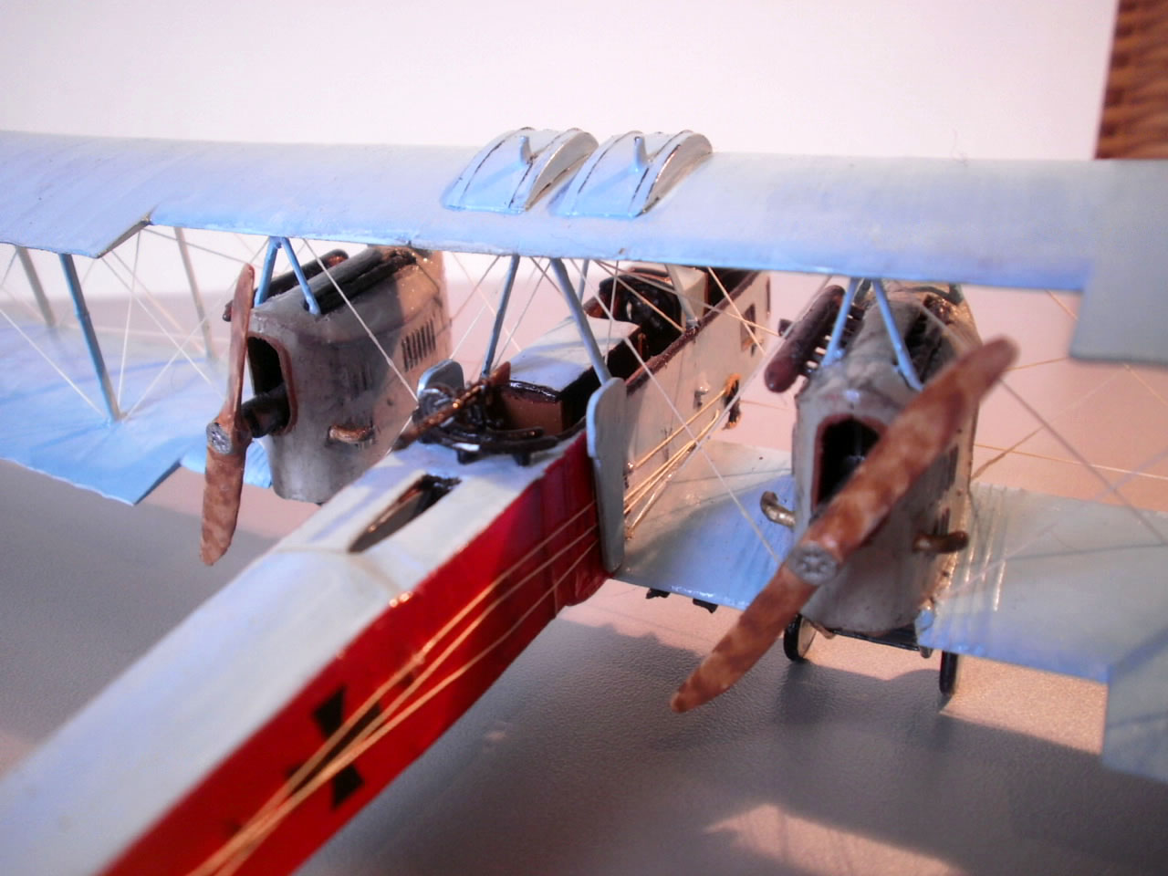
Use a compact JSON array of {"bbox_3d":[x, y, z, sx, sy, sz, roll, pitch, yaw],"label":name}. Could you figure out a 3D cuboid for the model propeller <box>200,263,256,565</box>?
[{"bbox_3d":[-0.037,-0.001,0.109,0.004,0.043,0.003,35,41,13],"label":"model propeller"}]

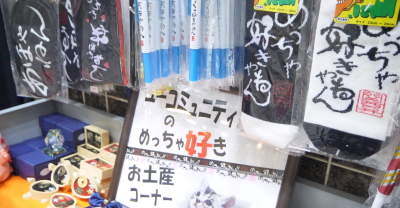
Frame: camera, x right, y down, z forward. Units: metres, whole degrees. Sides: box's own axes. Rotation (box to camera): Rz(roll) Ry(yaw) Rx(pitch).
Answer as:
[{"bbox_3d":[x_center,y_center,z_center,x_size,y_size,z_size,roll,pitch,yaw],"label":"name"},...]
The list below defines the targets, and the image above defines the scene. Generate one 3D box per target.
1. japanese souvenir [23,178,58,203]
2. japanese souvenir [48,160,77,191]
[{"bbox_3d":[-0.297,0.168,0.616,0.057,0.025,0.053,8,19,10],"label":"japanese souvenir"},{"bbox_3d":[-0.284,0.147,0.676,0.057,0.053,0.025,52,9,22],"label":"japanese souvenir"}]

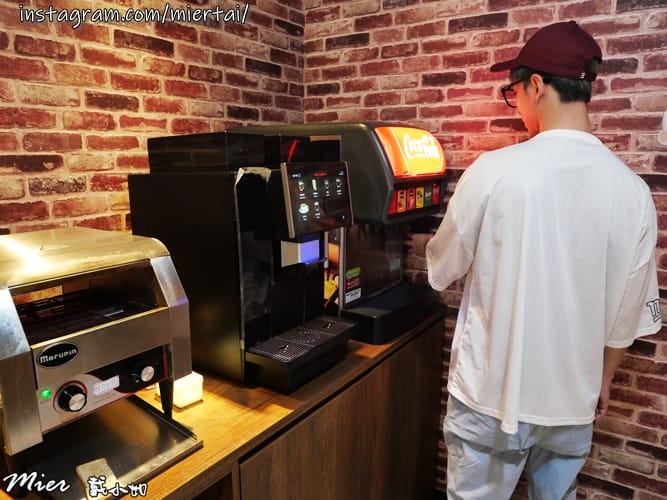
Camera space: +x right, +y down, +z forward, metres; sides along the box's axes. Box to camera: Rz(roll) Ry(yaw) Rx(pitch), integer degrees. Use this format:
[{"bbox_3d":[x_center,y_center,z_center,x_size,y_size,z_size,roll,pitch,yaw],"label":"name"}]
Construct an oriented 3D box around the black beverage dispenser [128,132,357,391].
[{"bbox_3d":[-0.242,-0.014,1.383,0.580,0.643,0.395,9,15,33],"label":"black beverage dispenser"}]

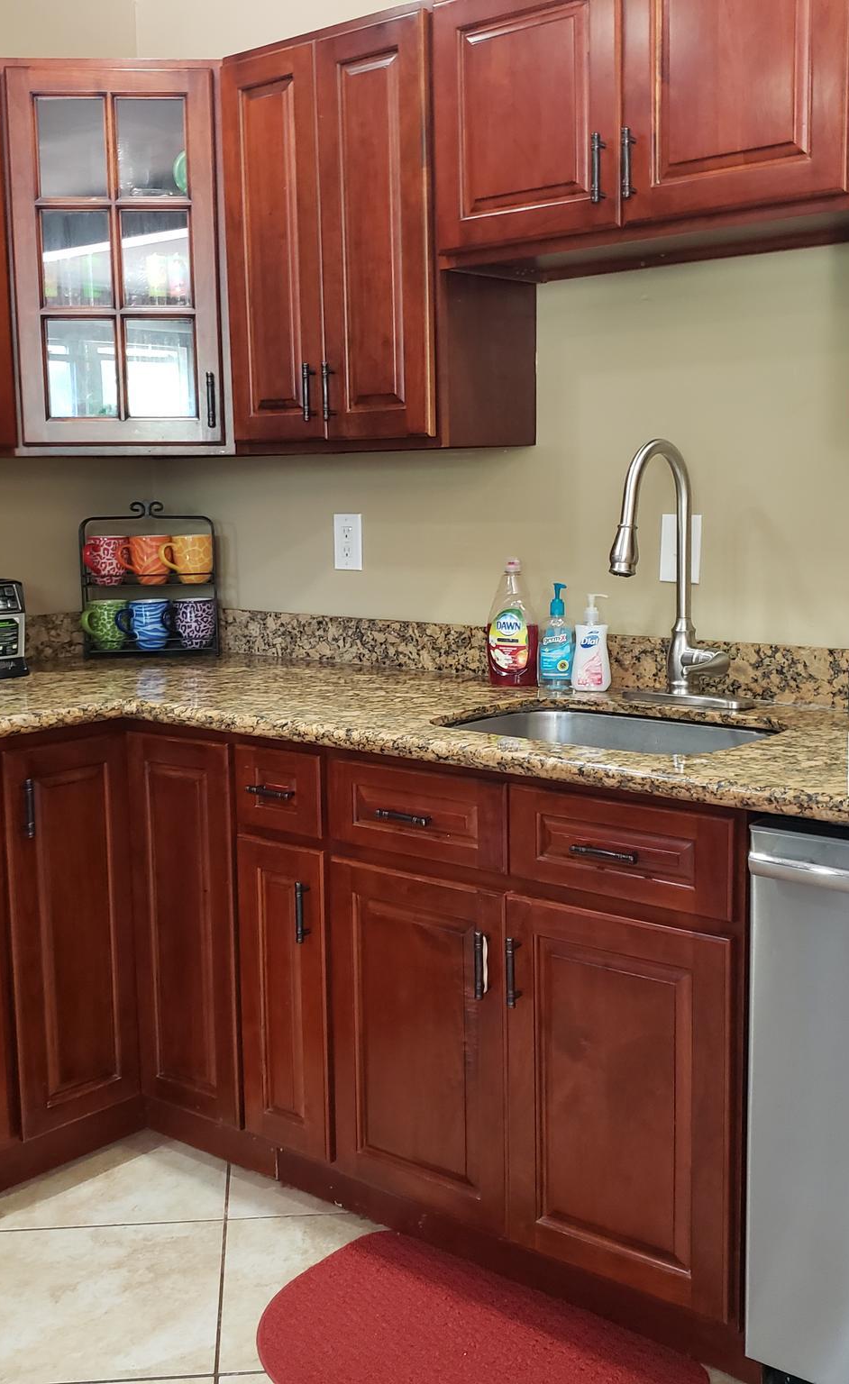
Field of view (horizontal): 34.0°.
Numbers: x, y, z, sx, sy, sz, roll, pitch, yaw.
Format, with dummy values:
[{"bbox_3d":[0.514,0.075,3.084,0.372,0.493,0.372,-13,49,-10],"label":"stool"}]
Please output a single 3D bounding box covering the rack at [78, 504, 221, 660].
[{"bbox_3d":[-0.640,-0.257,3.238,0.300,0.355,0.130,-1,8,1],"label":"rack"}]

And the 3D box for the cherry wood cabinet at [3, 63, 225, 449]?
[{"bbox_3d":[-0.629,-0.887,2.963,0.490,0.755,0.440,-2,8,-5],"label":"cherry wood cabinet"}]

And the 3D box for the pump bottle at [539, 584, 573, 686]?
[{"bbox_3d":[0.255,-0.108,2.666,0.070,0.205,0.050,-2,8,-6],"label":"pump bottle"}]

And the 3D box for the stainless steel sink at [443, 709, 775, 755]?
[{"bbox_3d":[0.269,0.153,2.253,0.555,0.200,0.365,6,10,39],"label":"stainless steel sink"}]

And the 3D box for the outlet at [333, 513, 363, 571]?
[{"bbox_3d":[-0.170,-0.333,3.076,0.082,0.126,0.012,6,11,39],"label":"outlet"}]

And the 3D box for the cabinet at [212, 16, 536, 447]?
[{"bbox_3d":[-0.092,-0.850,2.700,0.535,0.755,0.326,6,10,39],"label":"cabinet"}]

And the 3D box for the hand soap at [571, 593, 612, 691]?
[{"bbox_3d":[0.321,-0.094,2.631,0.077,0.186,0.050,-1,8,1],"label":"hand soap"}]

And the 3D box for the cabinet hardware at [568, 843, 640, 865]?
[{"bbox_3d":[0.244,0.222,1.897,0.108,0.014,0.032,6,10,39],"label":"cabinet hardware"}]

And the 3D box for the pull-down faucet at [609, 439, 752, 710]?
[{"bbox_3d":[0.398,-0.199,2.378,0.250,0.459,0.270,6,10,39],"label":"pull-down faucet"}]

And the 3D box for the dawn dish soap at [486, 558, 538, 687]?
[{"bbox_3d":[0.181,-0.138,2.723,0.100,0.250,0.062,1,8,12],"label":"dawn dish soap"}]

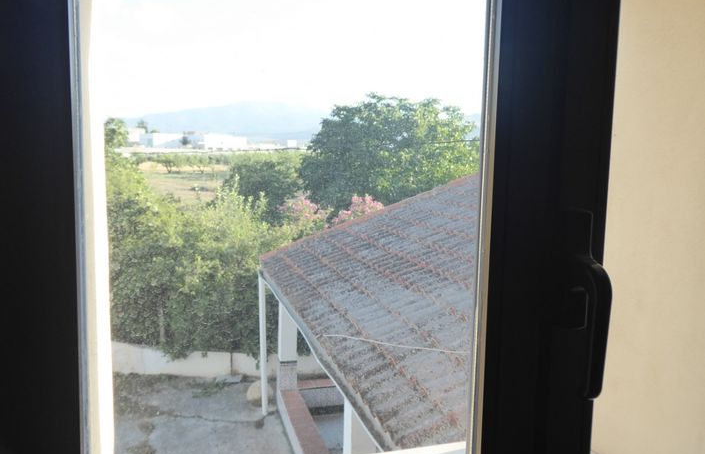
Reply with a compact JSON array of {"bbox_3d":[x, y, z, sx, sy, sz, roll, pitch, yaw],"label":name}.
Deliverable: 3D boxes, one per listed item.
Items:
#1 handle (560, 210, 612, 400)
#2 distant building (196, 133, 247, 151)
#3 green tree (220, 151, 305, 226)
[{"bbox_3d":[0.235,0.077,0.590,0.028,0.180,0.050,-1,6,-17],"label":"handle"},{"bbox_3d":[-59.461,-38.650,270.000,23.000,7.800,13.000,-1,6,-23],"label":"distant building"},{"bbox_3d":[-4.523,-1.855,30.000,4.200,4.100,4.200,0,6,-9],"label":"green tree"}]

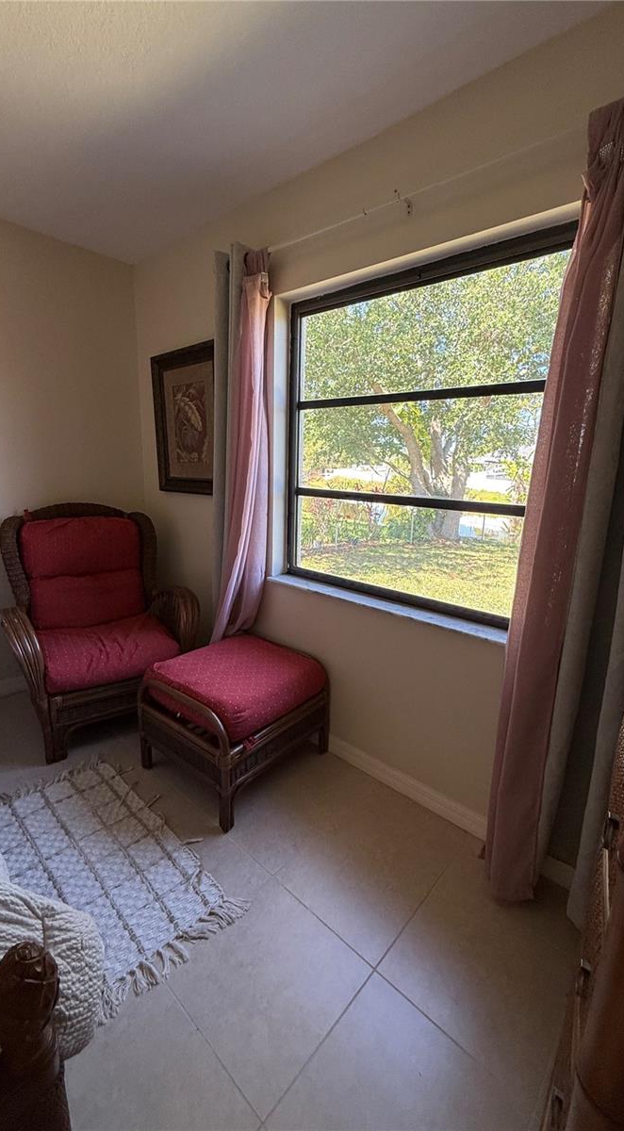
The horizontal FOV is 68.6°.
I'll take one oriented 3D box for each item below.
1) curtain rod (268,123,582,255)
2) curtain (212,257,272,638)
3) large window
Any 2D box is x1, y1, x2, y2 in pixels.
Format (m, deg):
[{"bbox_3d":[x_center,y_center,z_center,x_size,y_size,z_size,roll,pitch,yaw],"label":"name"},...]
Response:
[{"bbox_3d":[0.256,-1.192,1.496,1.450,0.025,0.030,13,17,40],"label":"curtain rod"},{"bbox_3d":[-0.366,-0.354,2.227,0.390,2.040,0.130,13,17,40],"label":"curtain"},{"bbox_3d":[0.388,-0.463,1.799,1.280,1.260,0.070,13,17,40],"label":"large window"}]

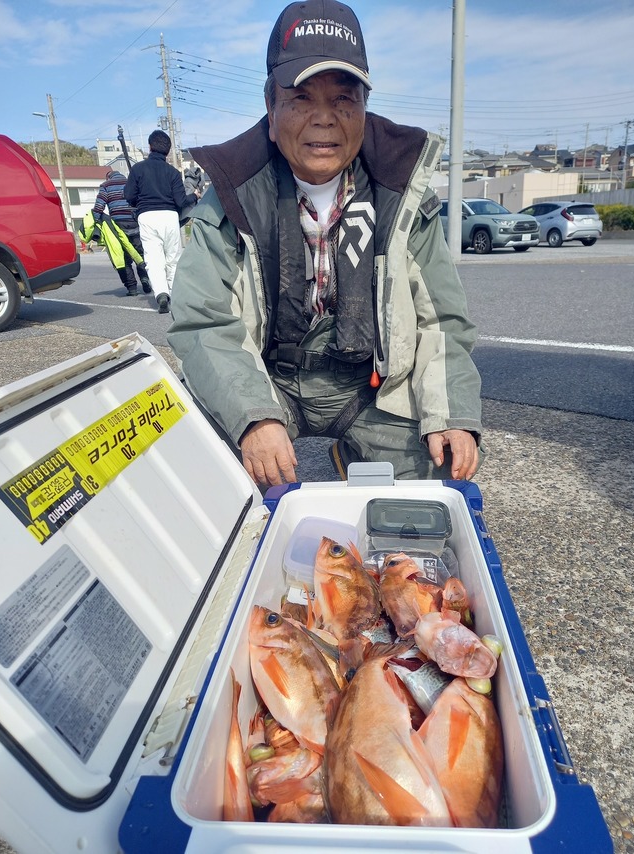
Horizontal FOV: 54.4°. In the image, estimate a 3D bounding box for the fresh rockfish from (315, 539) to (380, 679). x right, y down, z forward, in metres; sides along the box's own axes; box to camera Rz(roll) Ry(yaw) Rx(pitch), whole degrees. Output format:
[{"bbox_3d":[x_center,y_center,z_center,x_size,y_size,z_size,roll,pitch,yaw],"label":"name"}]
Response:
[{"bbox_3d":[0.024,0.205,0.744,0.075,0.045,0.211,-7,29,-3],"label":"fresh rockfish"}]

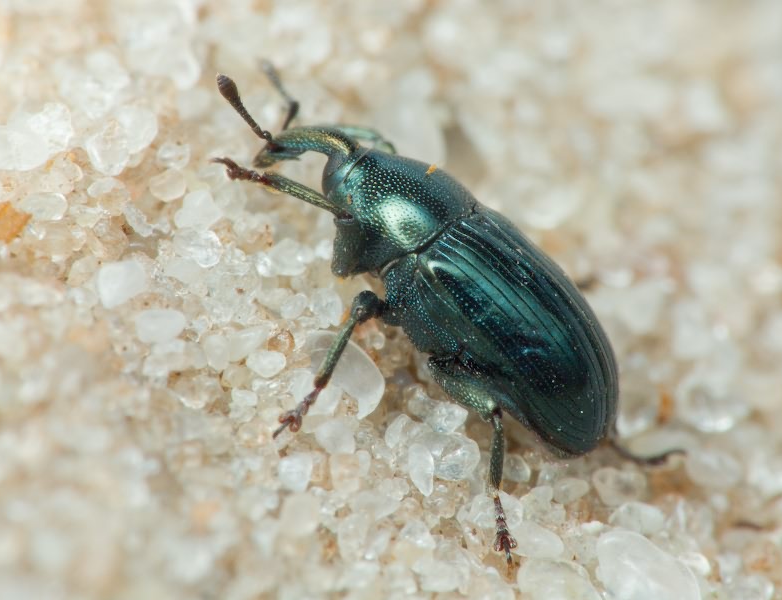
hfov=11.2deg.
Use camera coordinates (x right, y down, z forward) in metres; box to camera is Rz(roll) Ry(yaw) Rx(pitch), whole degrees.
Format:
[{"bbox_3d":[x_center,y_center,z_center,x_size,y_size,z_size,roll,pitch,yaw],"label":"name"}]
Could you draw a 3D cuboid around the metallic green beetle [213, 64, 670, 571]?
[{"bbox_3d":[0.000,0.000,0.043,0.006,0.002,0.004,47,38,6],"label":"metallic green beetle"}]

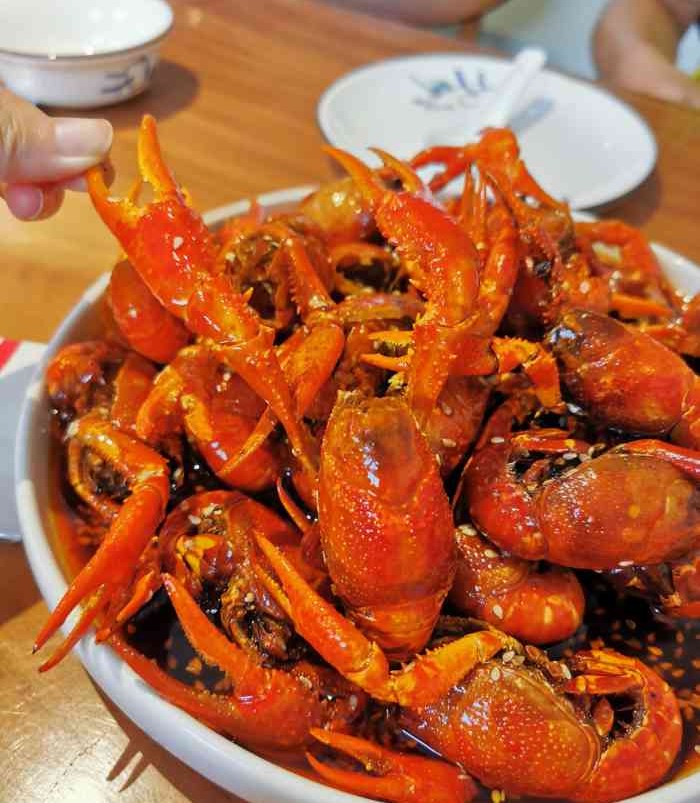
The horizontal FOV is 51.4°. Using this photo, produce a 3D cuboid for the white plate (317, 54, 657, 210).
[{"bbox_3d":[0.081,-0.160,0.445,0.202,0.023,0.202,2,47,-3],"label":"white plate"}]

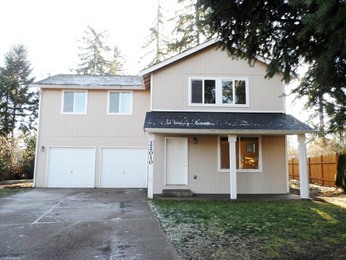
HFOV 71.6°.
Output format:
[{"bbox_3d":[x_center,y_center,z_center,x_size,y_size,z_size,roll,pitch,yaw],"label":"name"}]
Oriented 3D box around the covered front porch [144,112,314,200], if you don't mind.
[{"bbox_3d":[2.201,0.963,10.080,6.700,3.650,1.580,1,-6,-2],"label":"covered front porch"}]

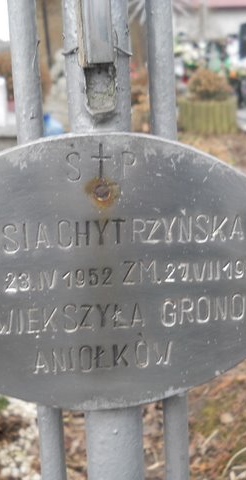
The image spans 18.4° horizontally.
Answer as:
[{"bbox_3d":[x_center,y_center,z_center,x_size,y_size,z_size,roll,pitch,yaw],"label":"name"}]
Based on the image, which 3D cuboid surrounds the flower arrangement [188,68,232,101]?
[{"bbox_3d":[0.791,-1.401,6.850,0.420,0.300,0.420,-1,13,7],"label":"flower arrangement"}]

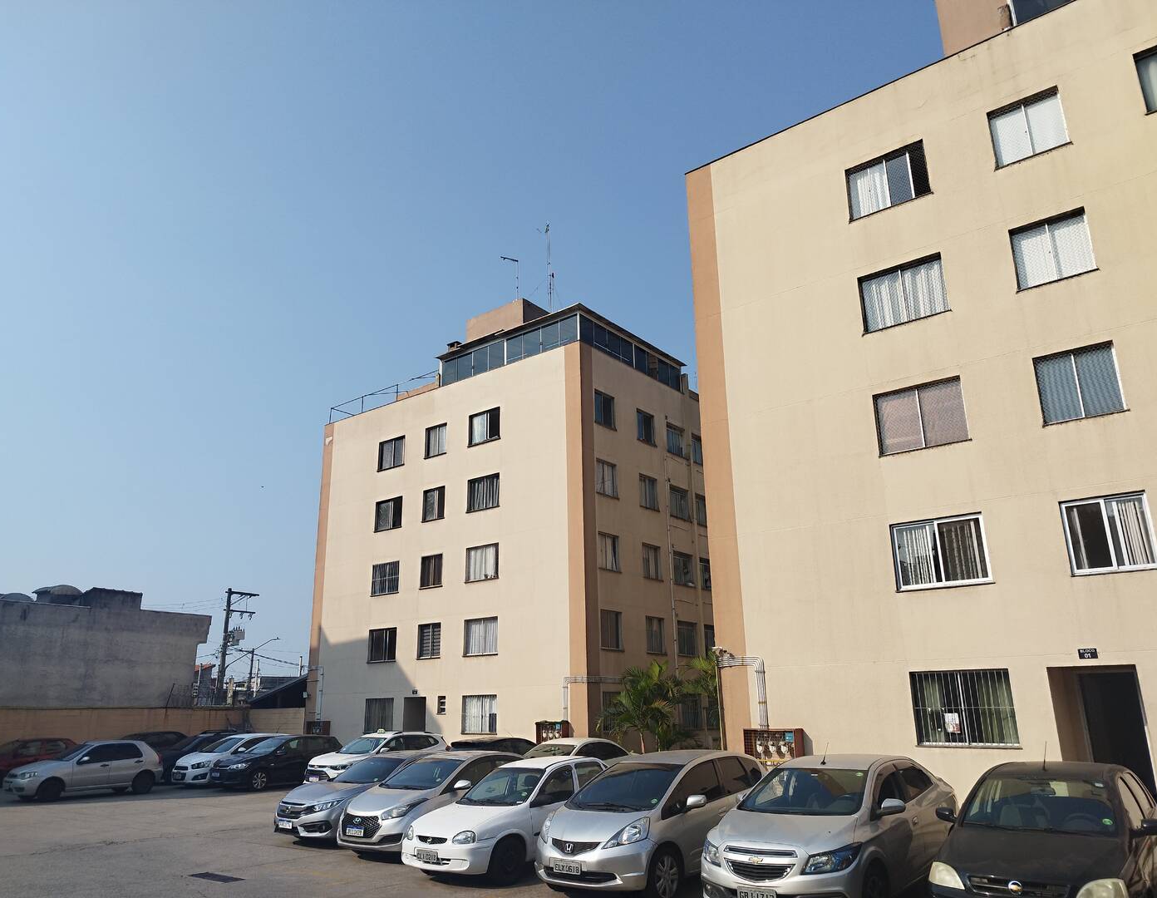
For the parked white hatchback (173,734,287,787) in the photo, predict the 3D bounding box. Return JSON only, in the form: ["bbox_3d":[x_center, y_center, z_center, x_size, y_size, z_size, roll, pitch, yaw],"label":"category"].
[{"bbox_3d":[-10.868,9.908,27.689,1.740,1.520,4.100,-13,-21,35],"label":"parked white hatchback"}]

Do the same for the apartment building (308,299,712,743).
[{"bbox_3d":[-1.126,4.040,38.991,14.430,18.610,14.720,-14,-21,35],"label":"apartment building"}]

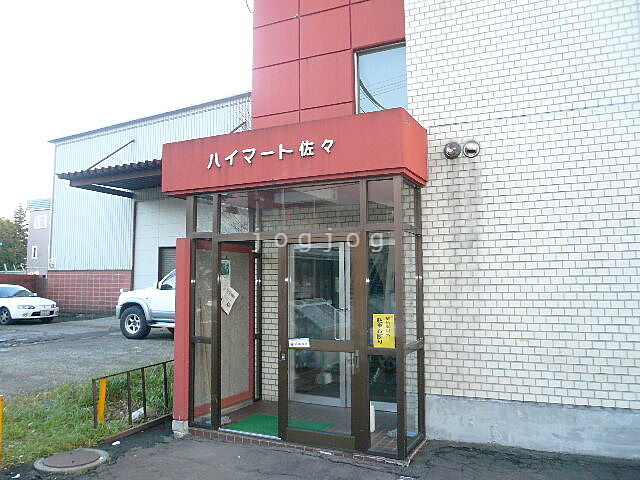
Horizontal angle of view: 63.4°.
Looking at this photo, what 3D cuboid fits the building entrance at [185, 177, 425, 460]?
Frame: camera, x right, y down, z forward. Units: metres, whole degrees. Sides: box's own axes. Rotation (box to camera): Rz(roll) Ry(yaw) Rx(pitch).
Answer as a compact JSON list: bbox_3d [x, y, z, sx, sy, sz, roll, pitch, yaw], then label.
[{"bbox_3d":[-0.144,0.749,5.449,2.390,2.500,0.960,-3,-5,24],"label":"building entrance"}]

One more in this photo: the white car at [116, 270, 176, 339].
[{"bbox_3d":[-2.867,1.529,12.998,4.650,1.820,1.780,-2,-5,22],"label":"white car"}]

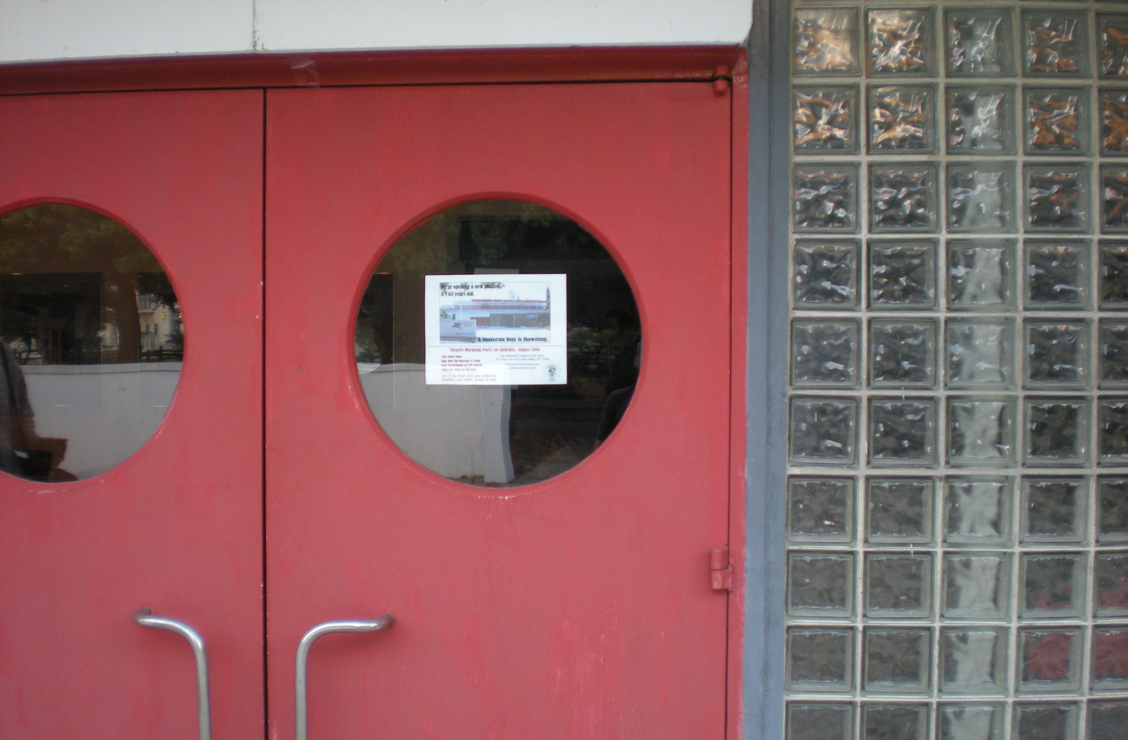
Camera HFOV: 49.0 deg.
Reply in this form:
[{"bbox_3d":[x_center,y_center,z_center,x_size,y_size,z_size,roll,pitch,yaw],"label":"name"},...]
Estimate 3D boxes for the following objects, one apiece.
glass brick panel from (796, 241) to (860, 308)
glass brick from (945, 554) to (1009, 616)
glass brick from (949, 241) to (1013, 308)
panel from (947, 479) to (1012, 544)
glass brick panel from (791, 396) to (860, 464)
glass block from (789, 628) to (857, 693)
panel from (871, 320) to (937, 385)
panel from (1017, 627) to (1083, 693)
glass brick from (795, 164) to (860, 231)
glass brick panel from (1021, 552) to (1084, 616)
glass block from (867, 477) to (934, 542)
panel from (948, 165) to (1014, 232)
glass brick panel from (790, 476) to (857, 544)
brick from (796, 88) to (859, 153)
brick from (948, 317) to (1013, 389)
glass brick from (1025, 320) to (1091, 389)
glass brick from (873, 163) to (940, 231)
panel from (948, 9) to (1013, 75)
[{"bbox_3d":[0.513,-0.185,2.444,0.140,0.140,0.090,0,1,4],"label":"glass brick panel"},{"bbox_3d":[0.800,0.415,2.429,0.140,0.140,0.085,0,1,3],"label":"glass brick"},{"bbox_3d":[0.813,-0.184,2.444,0.143,0.143,0.088,0,2,4],"label":"glass brick"},{"bbox_3d":[0.807,0.271,2.446,0.142,0.142,0.090,0,2,4],"label":"panel"},{"bbox_3d":[0.515,0.118,2.471,0.143,0.143,0.088,0,2,4],"label":"glass brick panel"},{"bbox_3d":[0.510,0.567,2.476,0.142,0.142,0.090,0,2,4],"label":"glass block"},{"bbox_3d":[0.659,-0.034,2.428,0.140,0.140,0.085,0,1,3],"label":"panel"},{"bbox_3d":[0.939,0.559,2.424,0.140,0.140,0.085,0,1,3],"label":"panel"},{"bbox_3d":[0.516,-0.338,2.461,0.143,0.143,0.088,0,2,4],"label":"glass brick"},{"bbox_3d":[0.952,0.418,2.447,0.143,0.143,0.088,0,2,4],"label":"glass brick panel"},{"bbox_3d":[0.656,0.270,2.444,0.140,0.140,0.090,0,1,4],"label":"glass block"},{"bbox_3d":[0.812,-0.334,2.441,0.143,0.143,0.088,0,2,4],"label":"panel"},{"bbox_3d":[0.513,0.271,2.474,0.143,0.143,0.088,0,2,4],"label":"glass brick panel"},{"bbox_3d":[0.515,-0.489,2.458,0.143,0.143,0.088,0,2,4],"label":"brick"},{"bbox_3d":[0.807,-0.035,2.437,0.142,0.142,0.090,0,2,4],"label":"brick"},{"bbox_3d":[0.952,-0.031,2.426,0.142,0.142,0.090,0,2,4],"label":"glass brick"},{"bbox_3d":[0.661,-0.334,2.432,0.140,0.140,0.090,0,1,4],"label":"glass brick"},{"bbox_3d":[0.801,-0.630,2.418,0.142,0.142,0.090,0,2,4],"label":"panel"}]

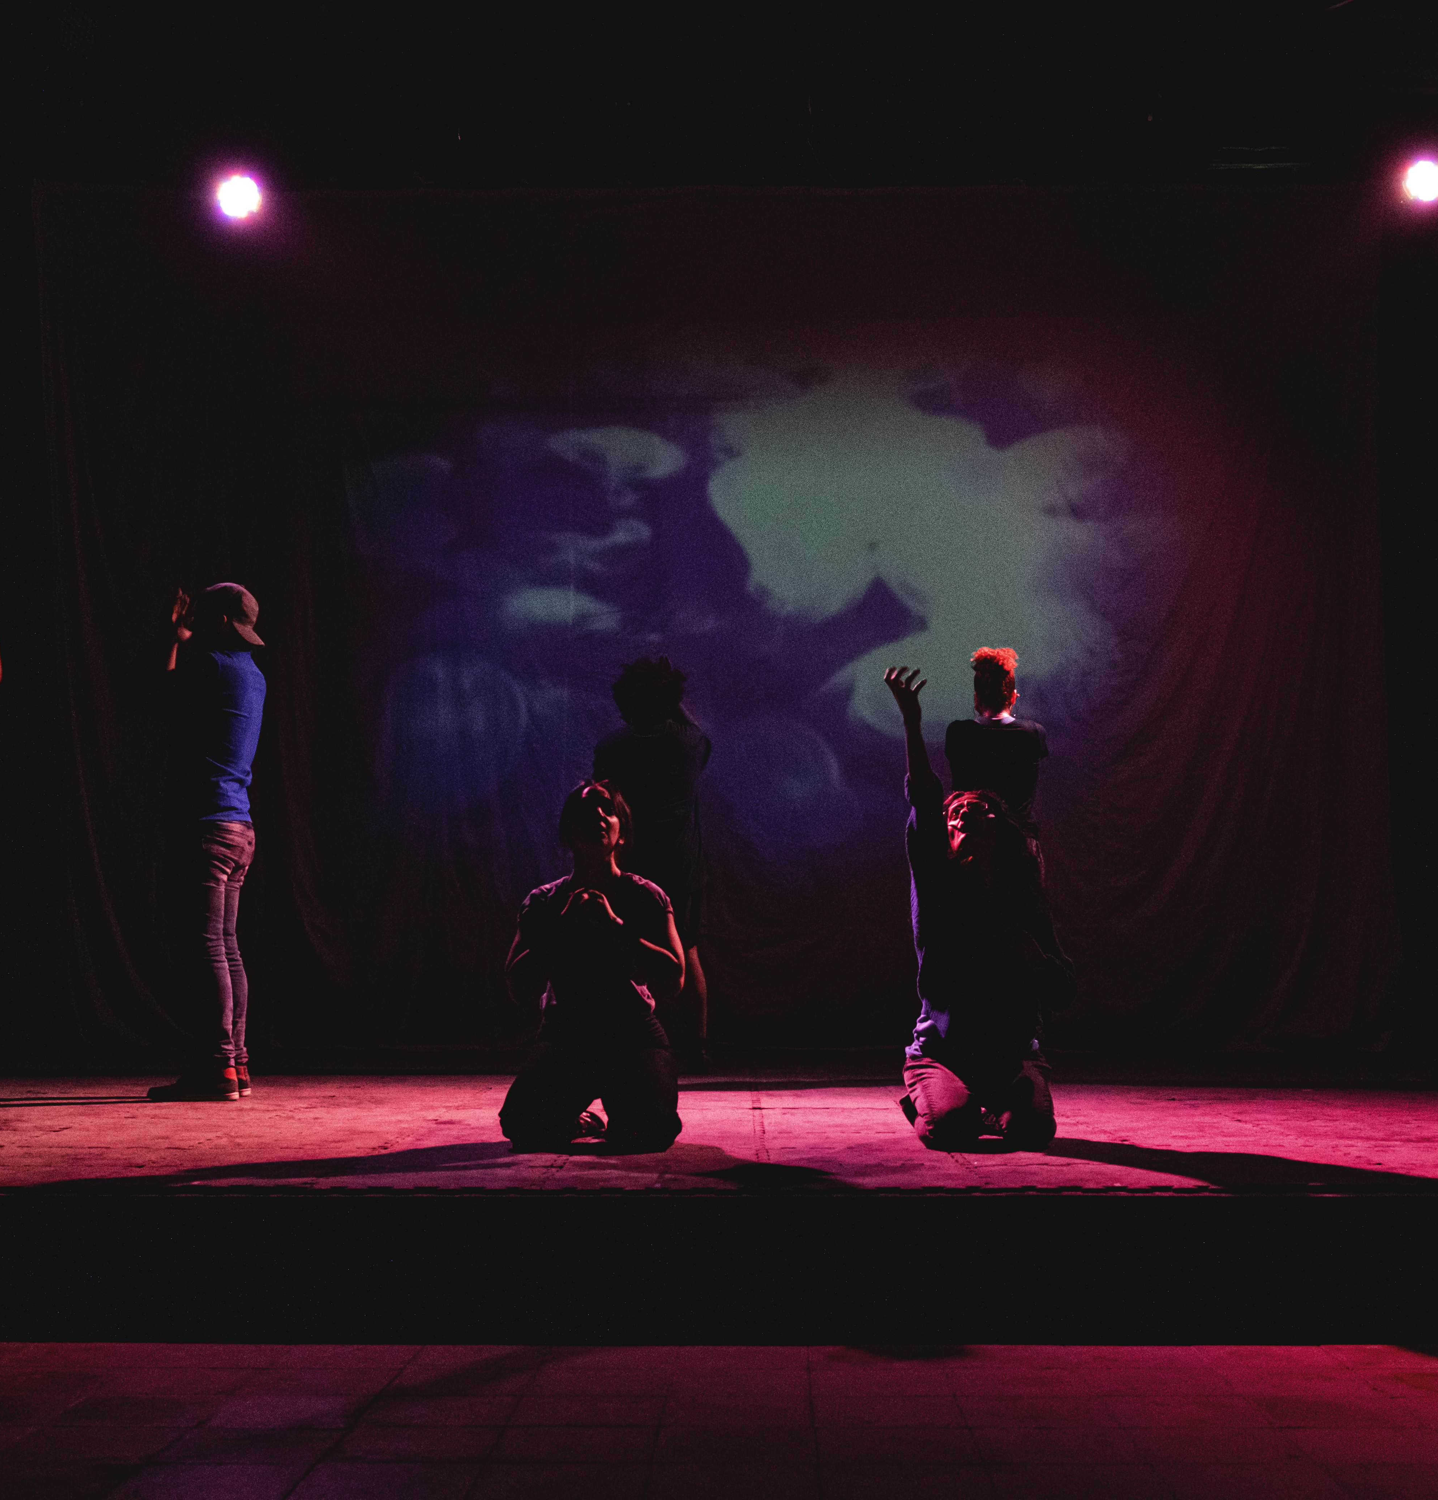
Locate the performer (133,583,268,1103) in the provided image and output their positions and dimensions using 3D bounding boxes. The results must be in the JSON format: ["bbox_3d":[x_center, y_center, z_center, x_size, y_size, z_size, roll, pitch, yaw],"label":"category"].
[{"bbox_3d":[-1.797,0.314,6.700,0.420,1.805,0.460,-2,-6,21],"label":"performer"}]

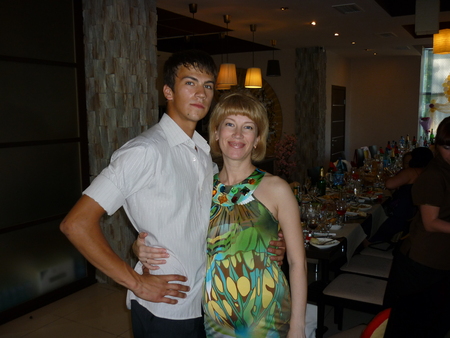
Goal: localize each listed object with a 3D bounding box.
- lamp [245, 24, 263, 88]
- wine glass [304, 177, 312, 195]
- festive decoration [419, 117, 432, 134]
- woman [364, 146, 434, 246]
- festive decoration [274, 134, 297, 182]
[{"bbox_3d":[0.370,-1.459,5.590,0.222,0.803,0.222,0,8,0],"label":"lamp"},{"bbox_3d":[0.873,0.174,4.480,0.075,0.188,0.075,4,9,30],"label":"wine glass"},{"bbox_3d":[4.064,-0.878,8.700,0.280,0.360,0.280,4,9,30],"label":"festive decoration"},{"bbox_3d":[1.660,0.436,4.096,0.720,1.260,0.520,4,9,30],"label":"woman"},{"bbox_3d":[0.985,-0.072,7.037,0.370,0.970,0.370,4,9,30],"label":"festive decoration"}]

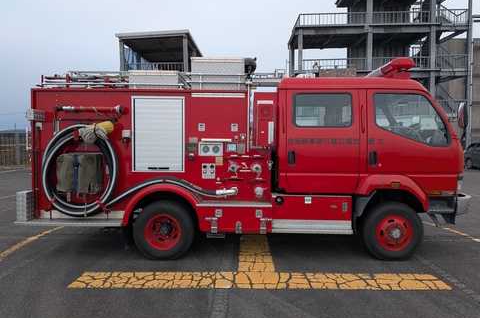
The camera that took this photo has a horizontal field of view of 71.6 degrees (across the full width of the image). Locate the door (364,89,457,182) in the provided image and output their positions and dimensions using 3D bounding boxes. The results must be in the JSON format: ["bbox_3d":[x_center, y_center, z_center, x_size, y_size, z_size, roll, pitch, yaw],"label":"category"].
[{"bbox_3d":[2.059,-0.272,4.020,1.040,1.130,0.140,1,4,1],"label":"door"}]

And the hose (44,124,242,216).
[{"bbox_3d":[-1.254,0.154,4.090,2.300,1.110,0.190,1,4,1],"label":"hose"}]

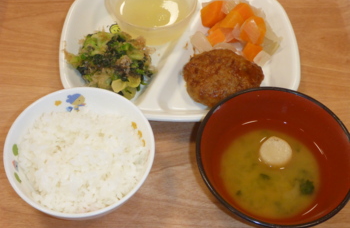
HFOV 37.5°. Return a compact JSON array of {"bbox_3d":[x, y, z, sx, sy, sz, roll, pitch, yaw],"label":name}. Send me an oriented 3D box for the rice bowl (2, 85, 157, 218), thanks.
[{"bbox_3d":[-0.072,0.039,0.410,0.111,0.052,0.111,1,57,-2],"label":"rice bowl"}]

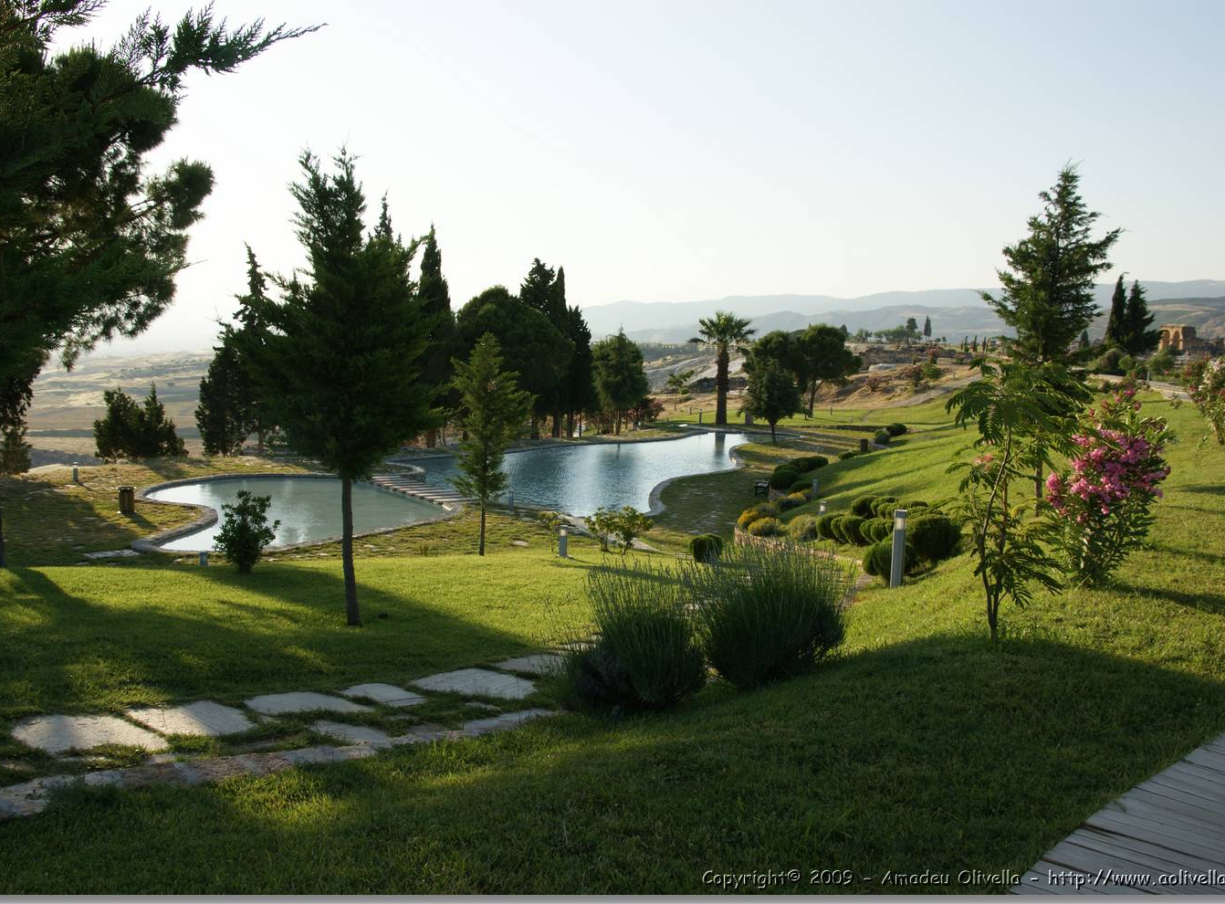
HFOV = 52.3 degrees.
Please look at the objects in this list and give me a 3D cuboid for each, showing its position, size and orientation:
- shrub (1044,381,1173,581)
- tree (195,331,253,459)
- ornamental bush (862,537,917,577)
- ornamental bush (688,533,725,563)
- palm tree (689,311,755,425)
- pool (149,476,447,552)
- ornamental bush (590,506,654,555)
[{"bbox_3d":[3.780,0.243,9.500,0.970,1.500,0.950,0,6,0],"label":"shrub"},{"bbox_3d":[-17.693,-2.600,57.000,2.540,5.456,2.540,0,6,0],"label":"tree"},{"bbox_3d":[3.222,1.240,14.501,0.609,0.483,0.609,1,6,13],"label":"ornamental bush"},{"bbox_3d":[1.768,1.819,23.500,0.685,0.564,0.650,0,6,4],"label":"ornamental bush"},{"bbox_3d":[6.487,-4.993,74.000,3.800,6.700,3.800,0,6,0],"label":"palm tree"},{"bbox_3d":[-10.699,1.905,41.785,9.514,0.500,18.039,-2,6,-19],"label":"pool"},{"bbox_3d":[0.211,1.759,28.000,1.440,1.104,1.080,0,6,0],"label":"ornamental bush"}]

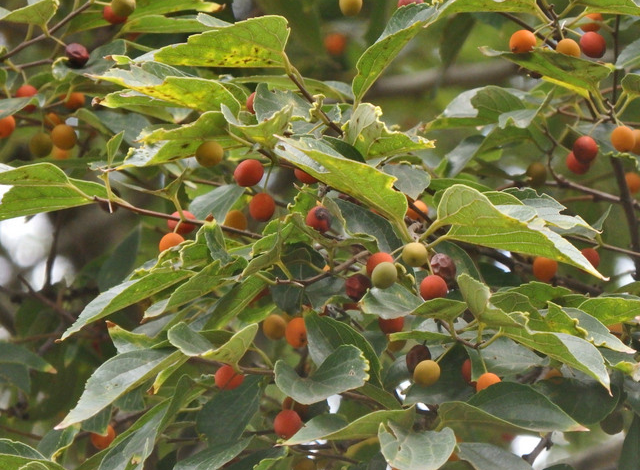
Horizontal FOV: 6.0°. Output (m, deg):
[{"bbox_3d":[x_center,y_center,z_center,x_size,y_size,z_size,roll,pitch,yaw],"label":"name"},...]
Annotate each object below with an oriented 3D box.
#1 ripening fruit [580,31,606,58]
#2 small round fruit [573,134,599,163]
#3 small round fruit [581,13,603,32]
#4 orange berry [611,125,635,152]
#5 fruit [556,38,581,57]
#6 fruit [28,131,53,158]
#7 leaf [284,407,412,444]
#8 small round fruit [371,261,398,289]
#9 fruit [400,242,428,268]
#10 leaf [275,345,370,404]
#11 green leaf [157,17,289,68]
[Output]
[{"bbox_3d":[0.097,-0.067,2.180,0.009,0.009,0.009,0,-10,0],"label":"ripening fruit"},{"bbox_3d":[0.095,-0.030,2.200,0.009,0.010,0.009,0,-10,0],"label":"small round fruit"},{"bbox_3d":[0.091,-0.071,2.060,0.008,0.008,0.008,0,-10,0],"label":"small round fruit"},{"bbox_3d":[0.096,-0.030,1.950,0.008,0.008,0.008,0,-12,0],"label":"orange berry"},{"bbox_3d":[0.083,-0.061,2.040,0.008,0.008,0.008,0,-10,0],"label":"fruit"},{"bbox_3d":[-0.091,-0.029,2.000,0.008,0.008,0.008,0,-12,0],"label":"fruit"},{"bbox_3d":[0.009,0.067,2.160,0.049,0.012,0.026,-16,-8,-7],"label":"leaf"},{"bbox_3d":[0.020,0.013,1.880,0.008,0.008,0.008,0,-12,0],"label":"small round fruit"},{"bbox_3d":[0.031,0.006,1.990,0.008,0.008,0.008,0,-10,0],"label":"fruit"},{"bbox_3d":[0.001,0.043,1.870,0.029,0.016,0.020,0,-12,0],"label":"leaf"},{"bbox_3d":[-0.030,-0.060,1.890,0.041,0.015,0.022,0,-12,0],"label":"green leaf"}]

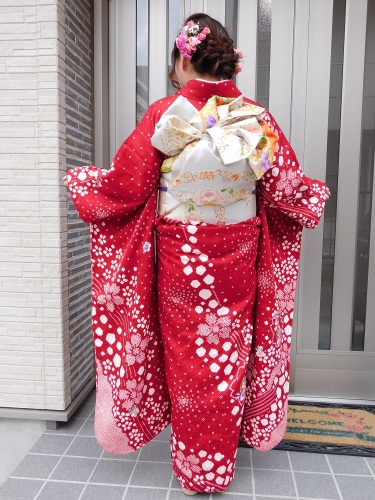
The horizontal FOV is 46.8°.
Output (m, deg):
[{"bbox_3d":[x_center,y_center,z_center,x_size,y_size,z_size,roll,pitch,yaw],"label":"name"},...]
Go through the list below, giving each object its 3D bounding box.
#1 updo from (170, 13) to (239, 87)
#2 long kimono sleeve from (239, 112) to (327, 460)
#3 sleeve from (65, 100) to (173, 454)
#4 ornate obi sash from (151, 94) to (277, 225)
[{"bbox_3d":[0.053,-0.658,1.437,0.210,0.230,0.220,-4,8,-38],"label":"updo"},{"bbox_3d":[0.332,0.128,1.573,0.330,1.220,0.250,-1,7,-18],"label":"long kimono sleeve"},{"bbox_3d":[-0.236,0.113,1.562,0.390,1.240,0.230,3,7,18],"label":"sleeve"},{"bbox_3d":[0.075,-0.284,1.448,0.390,0.400,0.310,1,6,0],"label":"ornate obi sash"}]

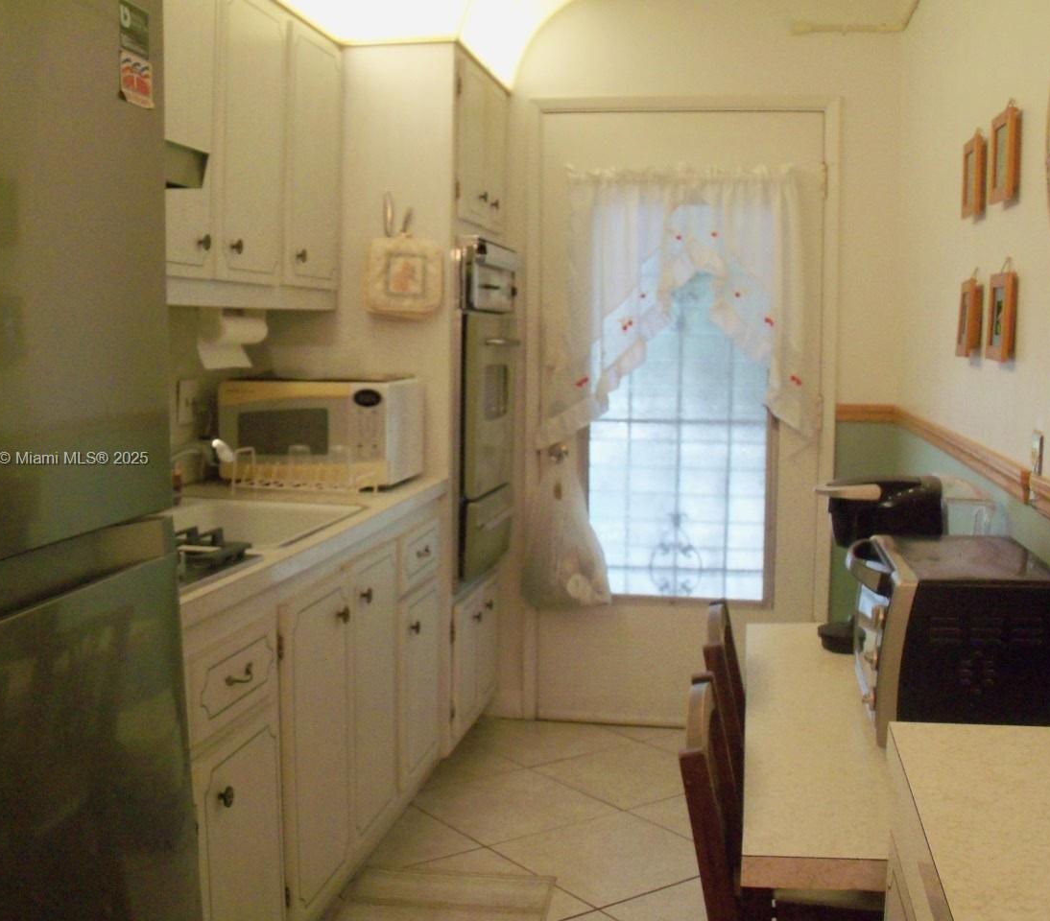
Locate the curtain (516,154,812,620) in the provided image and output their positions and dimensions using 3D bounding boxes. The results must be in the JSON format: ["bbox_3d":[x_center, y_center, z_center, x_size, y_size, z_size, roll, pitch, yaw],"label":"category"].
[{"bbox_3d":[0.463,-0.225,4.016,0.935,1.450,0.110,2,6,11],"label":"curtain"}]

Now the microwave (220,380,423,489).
[{"bbox_3d":[-0.547,-0.083,3.368,0.465,0.275,0.340,2,6,11],"label":"microwave"}]

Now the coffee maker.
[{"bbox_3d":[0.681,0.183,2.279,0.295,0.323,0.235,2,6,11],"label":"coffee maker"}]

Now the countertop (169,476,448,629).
[{"bbox_3d":[-0.680,0.149,2.654,0.640,0.045,1.810,2,6,11],"label":"countertop"}]

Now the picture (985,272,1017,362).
[{"bbox_3d":[0.870,-0.262,2.275,0.020,0.156,0.188,2,6,11],"label":"picture"}]

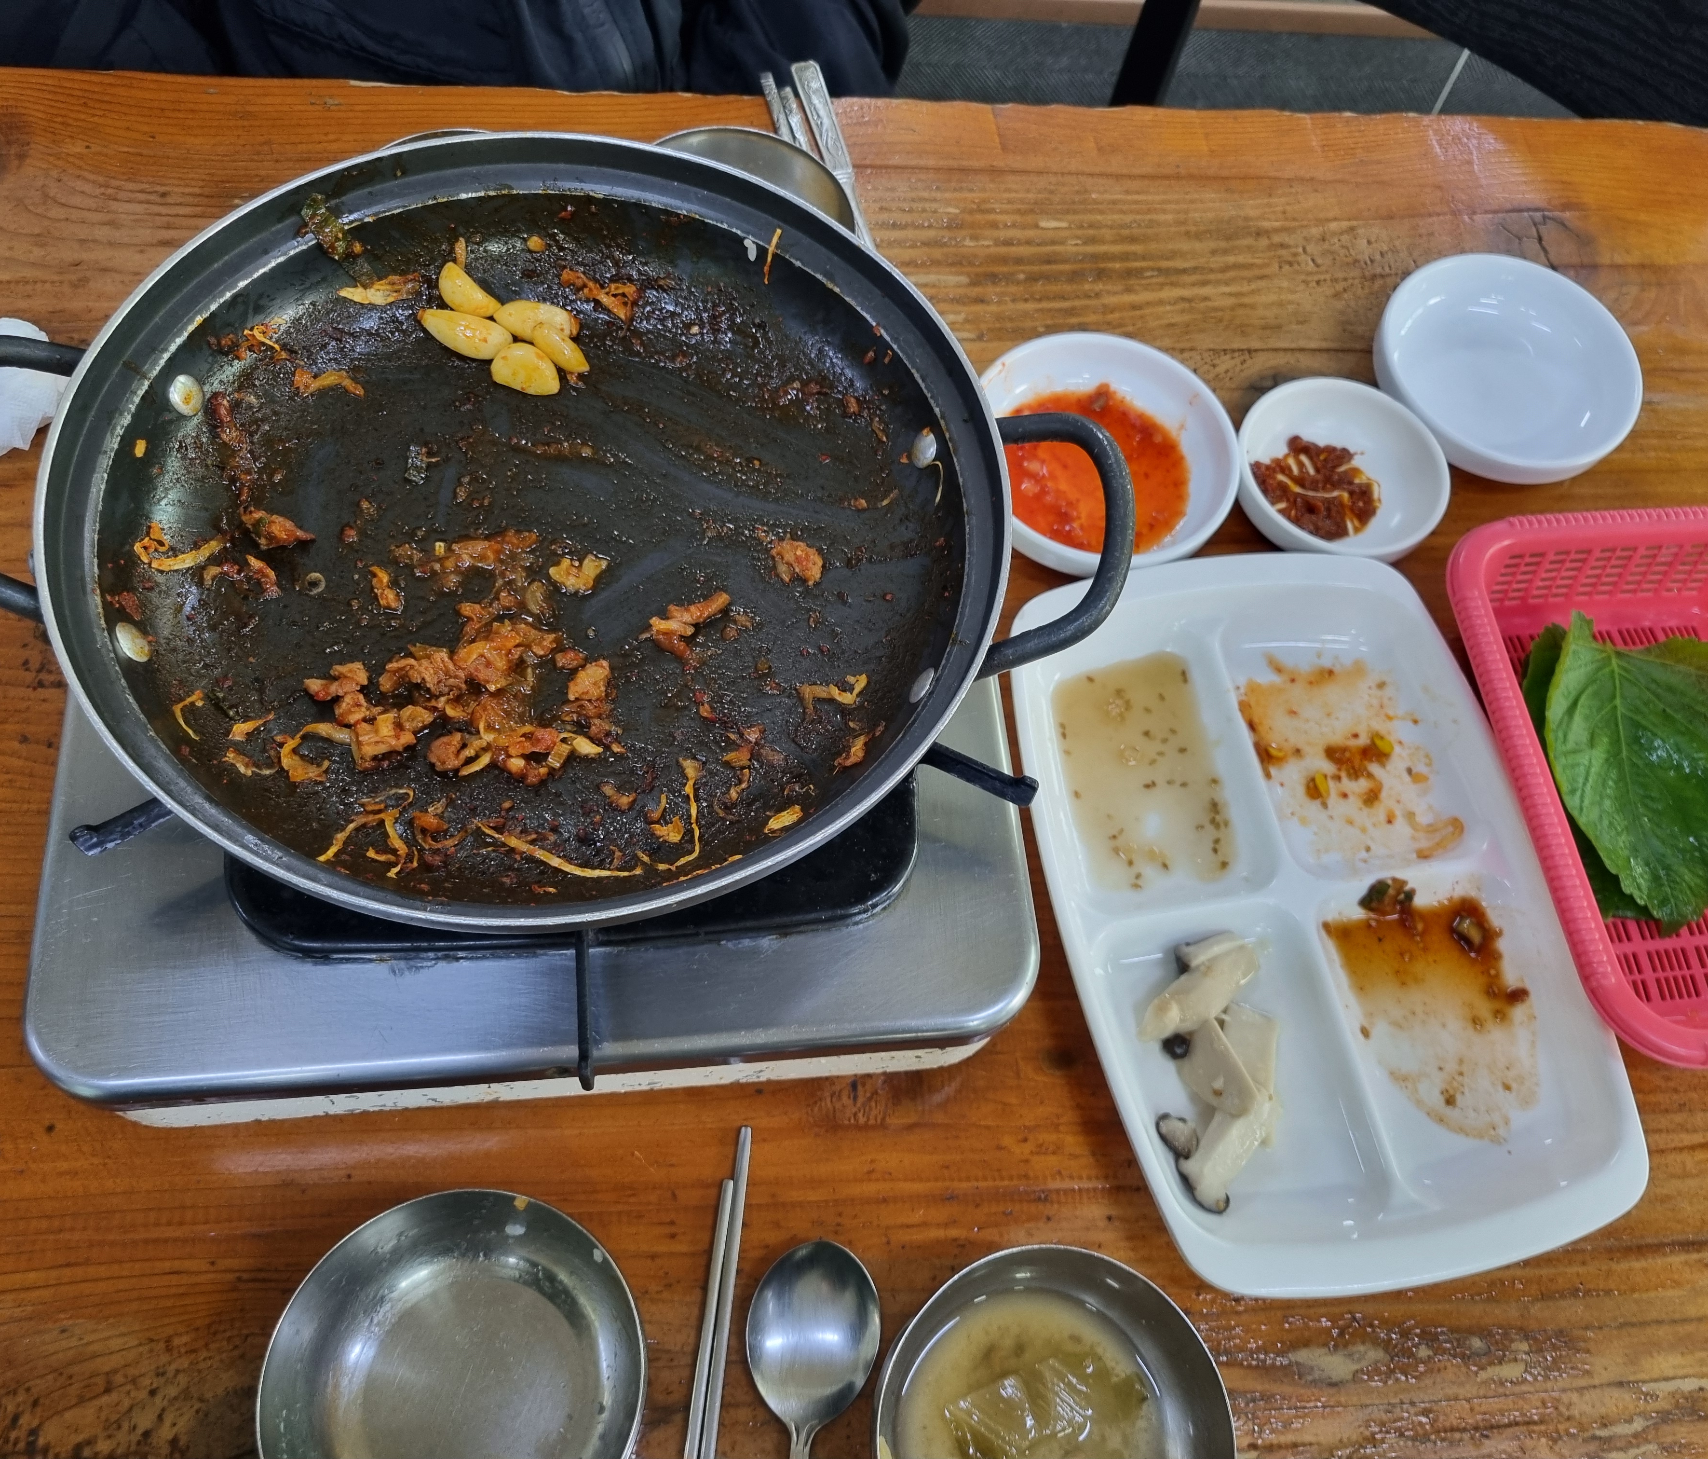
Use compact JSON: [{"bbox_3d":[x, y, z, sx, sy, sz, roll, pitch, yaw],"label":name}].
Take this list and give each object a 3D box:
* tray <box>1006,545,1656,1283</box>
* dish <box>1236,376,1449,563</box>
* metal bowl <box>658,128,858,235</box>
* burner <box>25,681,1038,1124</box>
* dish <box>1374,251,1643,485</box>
[{"bbox_3d":[0.163,0.060,0.537,0.189,0.027,0.272,-8,66,-11],"label":"tray"},{"bbox_3d":[0.204,-0.104,0.621,0.088,0.028,0.088,3,64,-6],"label":"dish"},{"bbox_3d":[-0.052,-0.203,0.625,0.103,0.046,0.103,-2,65,-9],"label":"metal bowl"},{"bbox_3d":[-0.102,-0.029,0.505,0.289,0.098,0.305,-2,65,-9],"label":"burner"},{"bbox_3d":[0.288,-0.157,0.655,0.118,0.032,0.118,3,64,-6],"label":"dish"}]

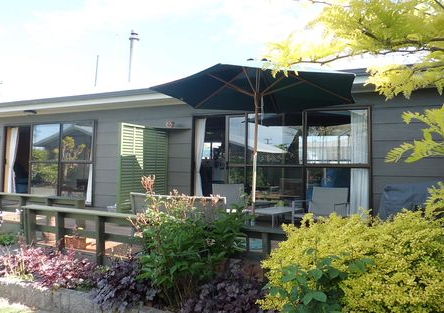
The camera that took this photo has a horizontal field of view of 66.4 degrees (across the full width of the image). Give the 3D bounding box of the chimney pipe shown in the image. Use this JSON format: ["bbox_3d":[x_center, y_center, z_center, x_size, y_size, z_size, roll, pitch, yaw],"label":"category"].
[{"bbox_3d":[-2.859,-3.242,11.000,0.330,1.720,0.330,0,-3,23],"label":"chimney pipe"}]

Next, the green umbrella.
[{"bbox_3d":[0.440,-0.104,4.496,2.720,2.440,2.650,0,-3,23],"label":"green umbrella"}]

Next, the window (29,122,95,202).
[{"bbox_3d":[-3.962,0.159,8.386,2.180,2.000,0.100,0,-3,23],"label":"window"}]

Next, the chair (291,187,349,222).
[{"bbox_3d":[1.407,0.788,4.749,0.620,0.720,0.660,-1,-3,38],"label":"chair"}]

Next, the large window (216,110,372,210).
[{"bbox_3d":[1.245,0.163,6.130,2.650,2.010,0.100,0,-3,23],"label":"large window"}]

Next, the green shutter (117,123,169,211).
[{"bbox_3d":[-1.454,0.283,6.453,0.060,1.700,1.360,0,-3,23],"label":"green shutter"}]

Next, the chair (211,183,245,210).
[{"bbox_3d":[0.103,0.785,5.285,0.620,0.720,0.660,1,-3,-2],"label":"chair"}]

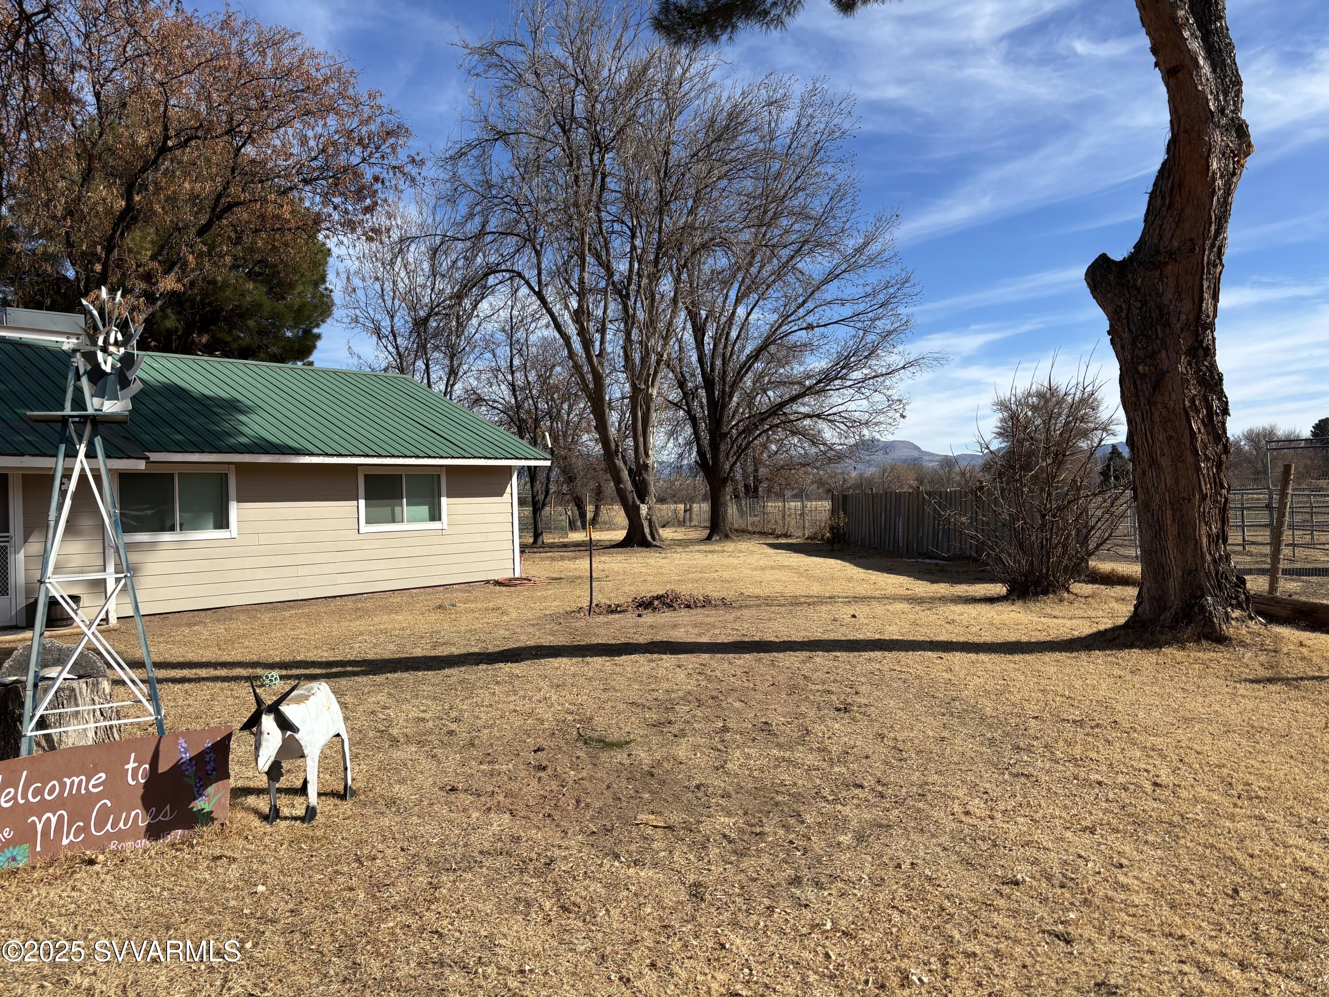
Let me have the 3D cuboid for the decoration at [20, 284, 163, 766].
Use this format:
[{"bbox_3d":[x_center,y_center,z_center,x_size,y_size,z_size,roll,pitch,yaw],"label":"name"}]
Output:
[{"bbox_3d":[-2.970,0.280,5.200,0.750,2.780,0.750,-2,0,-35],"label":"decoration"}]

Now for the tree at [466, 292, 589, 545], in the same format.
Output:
[{"bbox_3d":[-5.360,-3.270,39.500,5.100,10.300,5.000,-2,0,0],"label":"tree"}]

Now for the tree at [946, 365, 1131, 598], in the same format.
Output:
[{"bbox_3d":[5.740,-0.270,15.300,2.850,3.500,2.800,-2,0,0],"label":"tree"}]

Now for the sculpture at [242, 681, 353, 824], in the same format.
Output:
[{"bbox_3d":[-1.880,1.240,5.120,0.310,0.770,0.740,-2,0,10],"label":"sculpture"}]

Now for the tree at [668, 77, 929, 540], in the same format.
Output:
[{"bbox_3d":[4.700,-7.250,38.300,11.000,17.800,10.500,-2,0,0],"label":"tree"}]

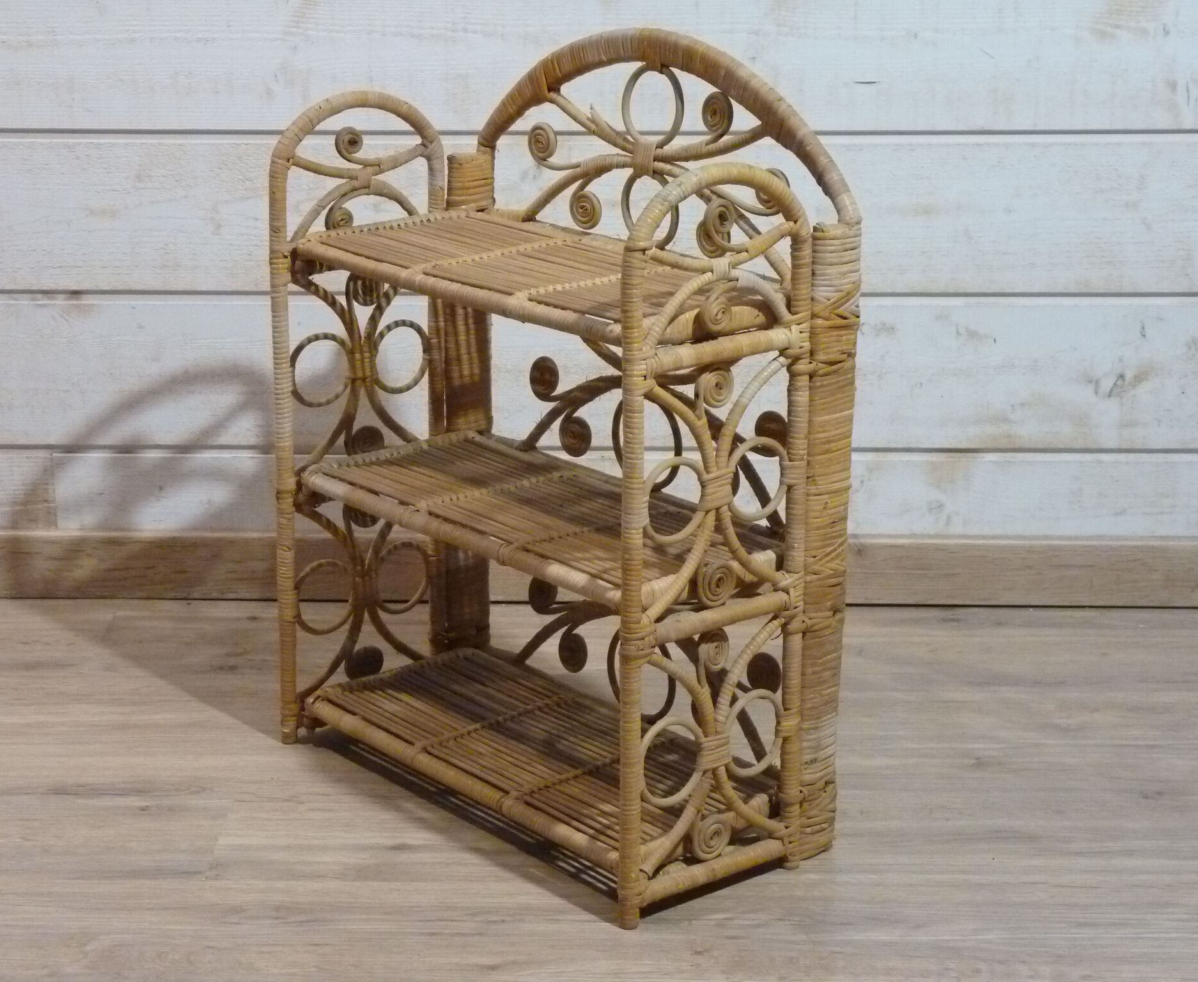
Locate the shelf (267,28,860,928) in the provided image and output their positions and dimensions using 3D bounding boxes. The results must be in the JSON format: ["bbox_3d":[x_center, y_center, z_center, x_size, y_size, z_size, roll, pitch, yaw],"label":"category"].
[{"bbox_3d":[-0.039,-0.048,2.100,0.223,0.616,0.479,-12,21,-37],"label":"shelf"}]

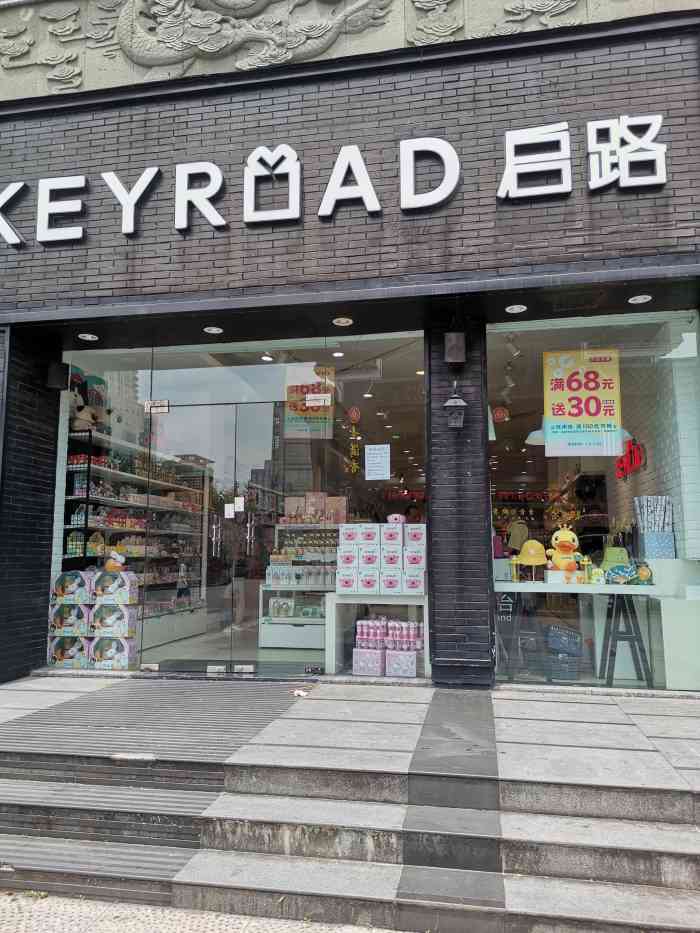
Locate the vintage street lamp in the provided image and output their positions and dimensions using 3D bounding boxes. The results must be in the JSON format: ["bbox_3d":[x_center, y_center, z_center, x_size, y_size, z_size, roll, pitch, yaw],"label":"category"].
[{"bbox_3d":[0.844,-0.493,5.559,0.178,0.370,0.200,-1,-7,10],"label":"vintage street lamp"}]

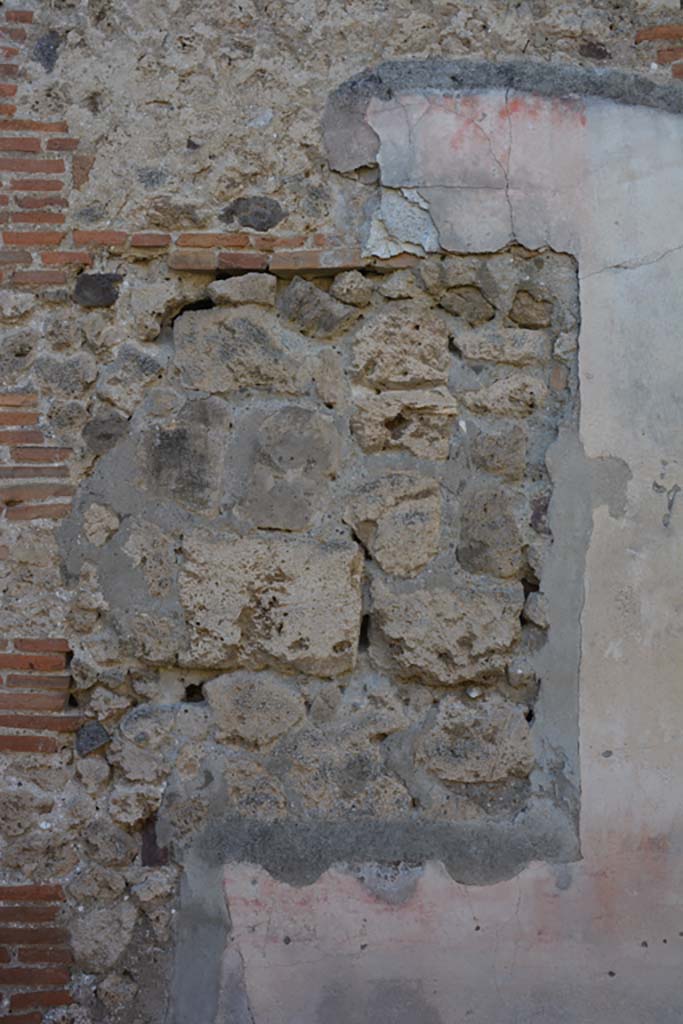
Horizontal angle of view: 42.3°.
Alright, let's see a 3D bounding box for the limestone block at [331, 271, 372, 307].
[{"bbox_3d":[0.029,-0.636,2.511,0.119,0.102,0.085,0,-2,0],"label":"limestone block"}]

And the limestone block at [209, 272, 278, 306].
[{"bbox_3d":[-0.283,-0.638,2.518,0.191,0.101,0.120,0,-2,0],"label":"limestone block"}]

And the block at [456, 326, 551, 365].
[{"bbox_3d":[0.424,-0.436,2.375,0.241,0.094,0.130,0,0,0],"label":"block"}]

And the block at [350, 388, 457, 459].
[{"bbox_3d":[0.163,-0.231,2.365,0.274,0.181,0.170,0,0,0],"label":"block"}]

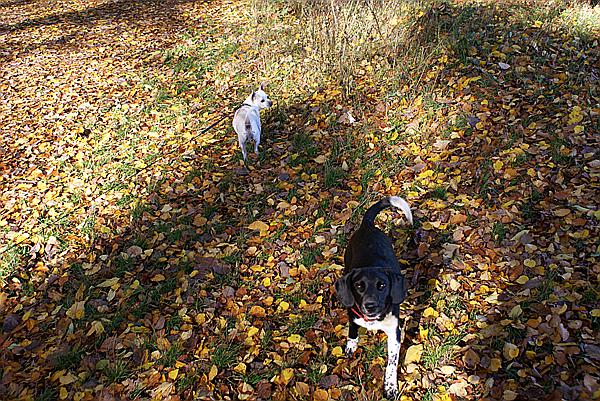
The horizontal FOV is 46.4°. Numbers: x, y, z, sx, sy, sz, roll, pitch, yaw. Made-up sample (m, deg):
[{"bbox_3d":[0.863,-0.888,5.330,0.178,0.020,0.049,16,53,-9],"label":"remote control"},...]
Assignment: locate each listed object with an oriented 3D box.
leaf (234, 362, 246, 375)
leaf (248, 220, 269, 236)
[{"bbox_3d":[-0.202,0.572,2.384,0.039,0.018,0.043,-2,24,-5],"label":"leaf"},{"bbox_3d":[-0.185,0.125,3.125,0.085,0.014,0.114,-2,27,-3],"label":"leaf"}]

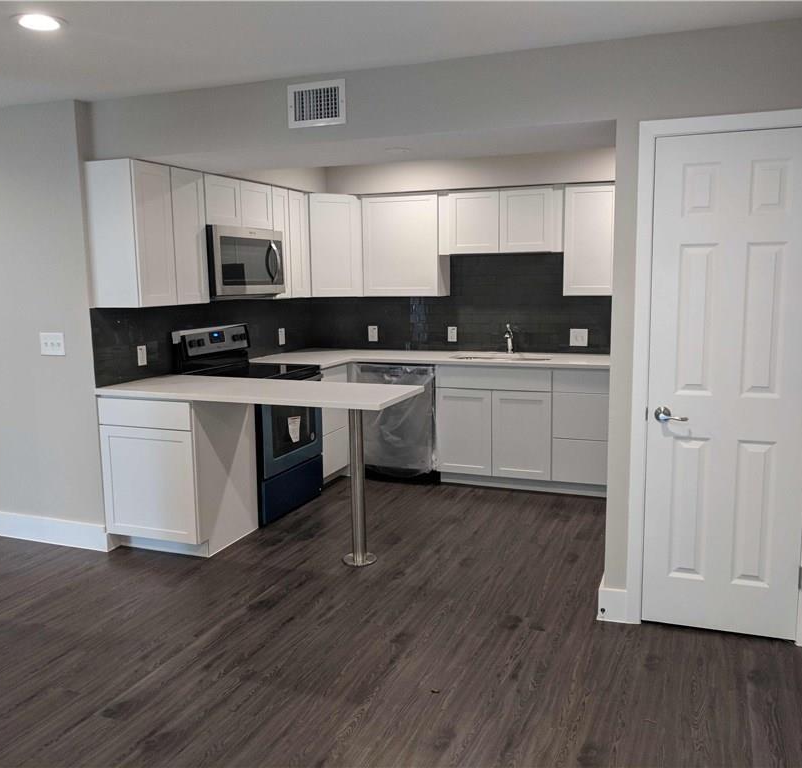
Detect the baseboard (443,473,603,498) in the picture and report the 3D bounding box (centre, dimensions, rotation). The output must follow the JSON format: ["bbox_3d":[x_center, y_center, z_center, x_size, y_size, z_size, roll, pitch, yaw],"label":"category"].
[{"bbox_3d":[0.885,0.695,5.384,1.260,0.104,0.020,2,9,21],"label":"baseboard"}]

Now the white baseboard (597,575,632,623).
[{"bbox_3d":[0.934,0.964,3.380,0.122,0.137,0.063,2,8,21],"label":"white baseboard"}]

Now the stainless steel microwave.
[{"bbox_3d":[-1.121,-0.775,4.976,0.405,0.440,0.766,2,8,21],"label":"stainless steel microwave"}]

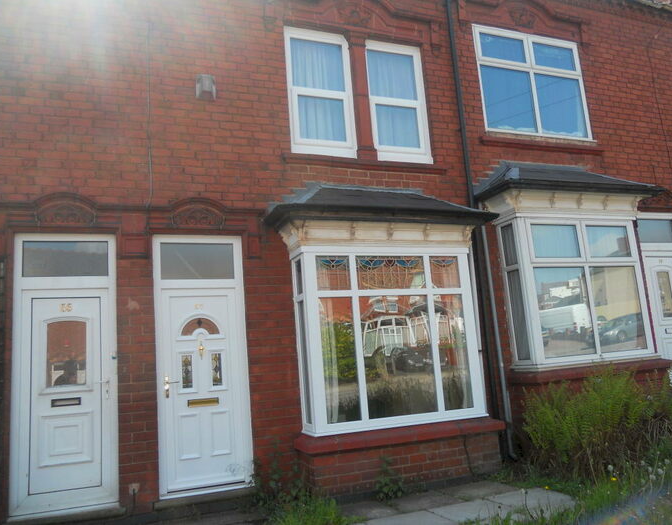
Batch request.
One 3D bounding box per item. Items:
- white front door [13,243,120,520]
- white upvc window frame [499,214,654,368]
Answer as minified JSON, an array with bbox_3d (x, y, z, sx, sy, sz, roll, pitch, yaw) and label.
[{"bbox_3d":[-2.524,0.973,5.118,0.894,2.533,0.090,0,-11,-22],"label":"white front door"},{"bbox_3d":[3.226,0.370,7.254,2.099,1.899,0.413,0,-11,-22],"label":"white upvc window frame"}]

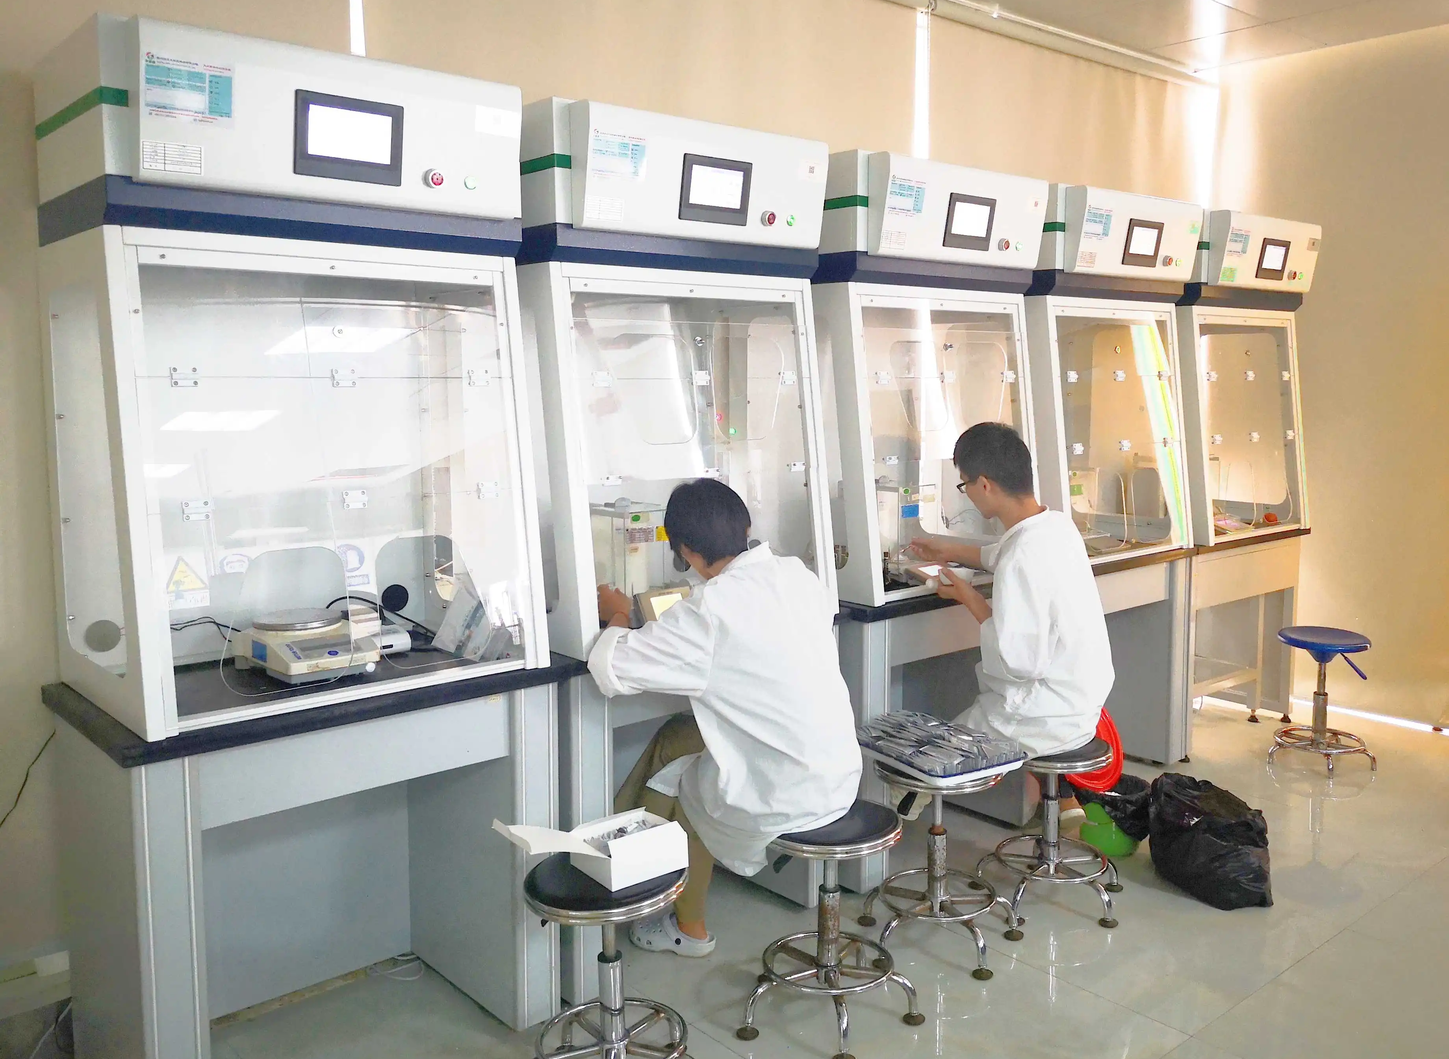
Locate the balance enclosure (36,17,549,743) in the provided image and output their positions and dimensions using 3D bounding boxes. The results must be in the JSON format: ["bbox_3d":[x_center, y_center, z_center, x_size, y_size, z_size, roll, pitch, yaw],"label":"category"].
[{"bbox_3d":[-0.875,-0.295,2.341,0.797,1.217,0.597,-7,10,-40],"label":"balance enclosure"}]

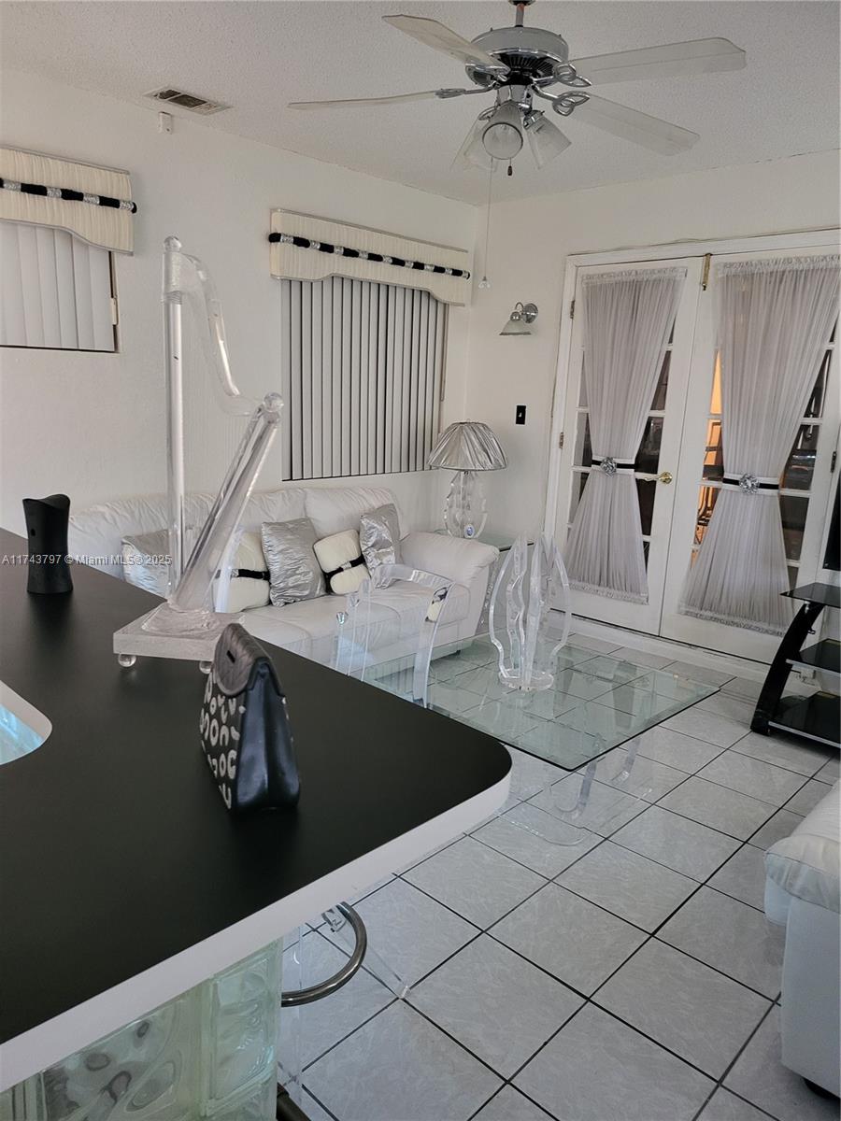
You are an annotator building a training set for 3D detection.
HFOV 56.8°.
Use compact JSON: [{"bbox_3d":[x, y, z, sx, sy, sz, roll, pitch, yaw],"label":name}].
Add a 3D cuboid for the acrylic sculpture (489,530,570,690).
[{"bbox_3d":[0.396,0.187,2.796,0.290,0.520,0.290,14,17,41],"label":"acrylic sculpture"}]

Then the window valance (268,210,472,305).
[{"bbox_3d":[-0.232,-1.667,4.390,0.100,0.321,1.490,14,17,41],"label":"window valance"}]

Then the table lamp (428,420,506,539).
[{"bbox_3d":[0.297,-0.480,4.737,0.475,0.735,0.475,3,13,-1],"label":"table lamp"}]

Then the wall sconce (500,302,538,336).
[{"bbox_3d":[0.591,-1.456,4.677,0.190,0.200,0.230,14,17,41],"label":"wall sconce"}]

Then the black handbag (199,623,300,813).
[{"bbox_3d":[-0.234,0.191,1.062,0.088,0.200,0.225,-3,14,-24],"label":"black handbag"}]

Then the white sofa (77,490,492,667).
[{"bbox_3d":[-0.636,0.163,3.761,0.956,0.880,2.161,14,17,41],"label":"white sofa"}]

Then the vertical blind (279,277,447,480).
[{"bbox_3d":[-0.311,-1.078,4.572,0.070,1.148,1.264,14,17,41],"label":"vertical blind"}]

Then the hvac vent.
[{"bbox_3d":[-0.984,-1.936,3.296,0.185,0.025,0.290,14,17,41],"label":"hvac vent"}]

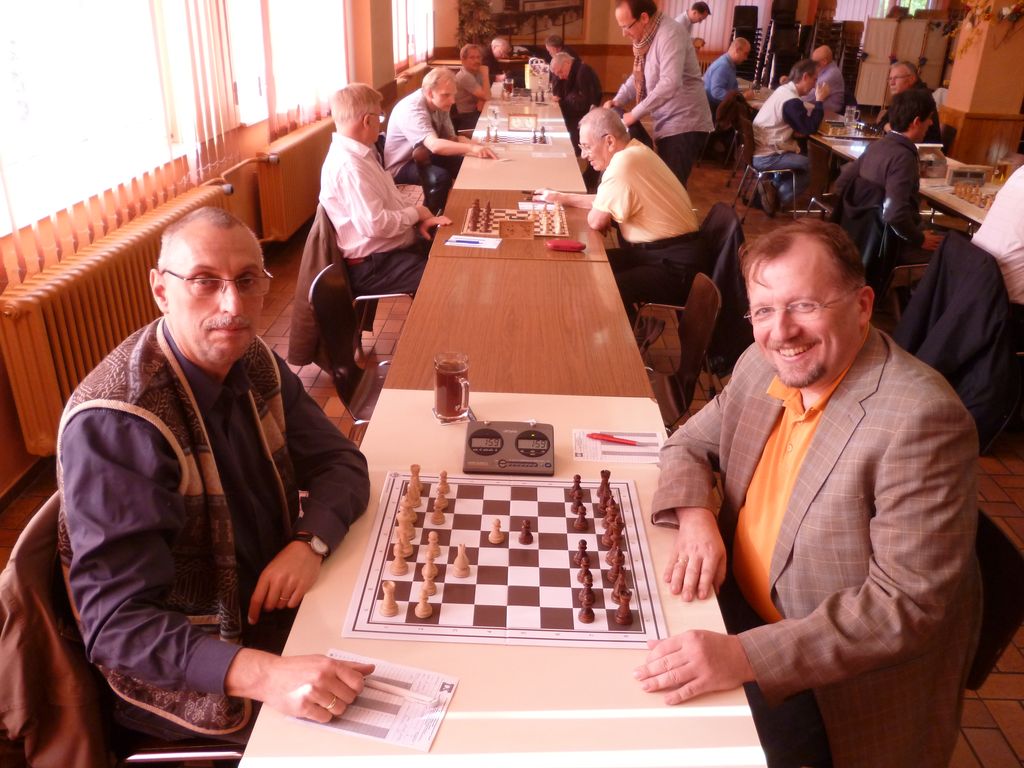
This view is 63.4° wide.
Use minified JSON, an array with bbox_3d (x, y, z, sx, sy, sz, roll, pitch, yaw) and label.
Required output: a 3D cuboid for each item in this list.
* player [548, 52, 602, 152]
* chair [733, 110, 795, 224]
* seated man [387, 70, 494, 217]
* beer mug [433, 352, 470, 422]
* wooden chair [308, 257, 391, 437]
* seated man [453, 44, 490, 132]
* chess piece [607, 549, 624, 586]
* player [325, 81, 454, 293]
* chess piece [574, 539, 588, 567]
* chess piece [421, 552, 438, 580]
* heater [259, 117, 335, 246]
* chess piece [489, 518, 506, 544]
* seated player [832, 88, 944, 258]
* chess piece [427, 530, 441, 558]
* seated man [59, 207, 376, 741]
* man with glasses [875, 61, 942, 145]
[{"bbox_3d":[0.638,-2.696,8.390,0.540,1.270,0.550,2,25,0],"label":"player"},{"bbox_3d":[2.234,-1.835,7.083,0.540,0.840,0.480,0,25,-3],"label":"chair"},{"bbox_3d":[-0.482,-1.349,5.288,0.800,1.250,0.580,4,25,4],"label":"seated man"},{"bbox_3d":[-0.138,0.010,1.996,0.082,0.141,0.110,-11,28,-25],"label":"beer mug"},{"bbox_3d":[-0.383,0.045,2.833,0.530,0.840,0.460,2,25,0],"label":"wooden chair"},{"bbox_3d":[-0.302,-2.776,8.435,0.680,1.260,0.500,7,25,11],"label":"seated man"},{"bbox_3d":[0.186,0.313,1.453,0.030,0.066,0.030,2,25,0],"label":"chess piece"},{"bbox_3d":[-0.515,-0.685,3.842,0.700,1.310,0.520,2,25,0],"label":"player"},{"bbox_3d":[0.129,0.304,1.508,0.027,0.047,0.027,2,25,0],"label":"chess piece"},{"bbox_3d":[-0.143,0.315,1.447,0.029,0.047,0.029,2,25,0],"label":"chess piece"},{"bbox_3d":[-1.585,-1.700,6.500,0.150,0.590,2.200,2,25,0],"label":"heater"},{"bbox_3d":[-0.028,0.281,1.603,0.029,0.049,0.029,2,25,0],"label":"chess piece"},{"bbox_3d":[2.033,-0.887,4.434,0.780,1.305,0.550,-1,25,-7],"label":"seated player"},{"bbox_3d":[-0.145,0.299,1.555,0.029,0.049,0.029,2,25,0],"label":"chess piece"},{"bbox_3d":[-0.438,0.387,1.482,0.730,1.350,0.600,20,30,34],"label":"seated man"},{"bbox_3d":[3.192,-1.941,6.771,0.760,1.290,0.560,0,25,-5],"label":"man with glasses"}]

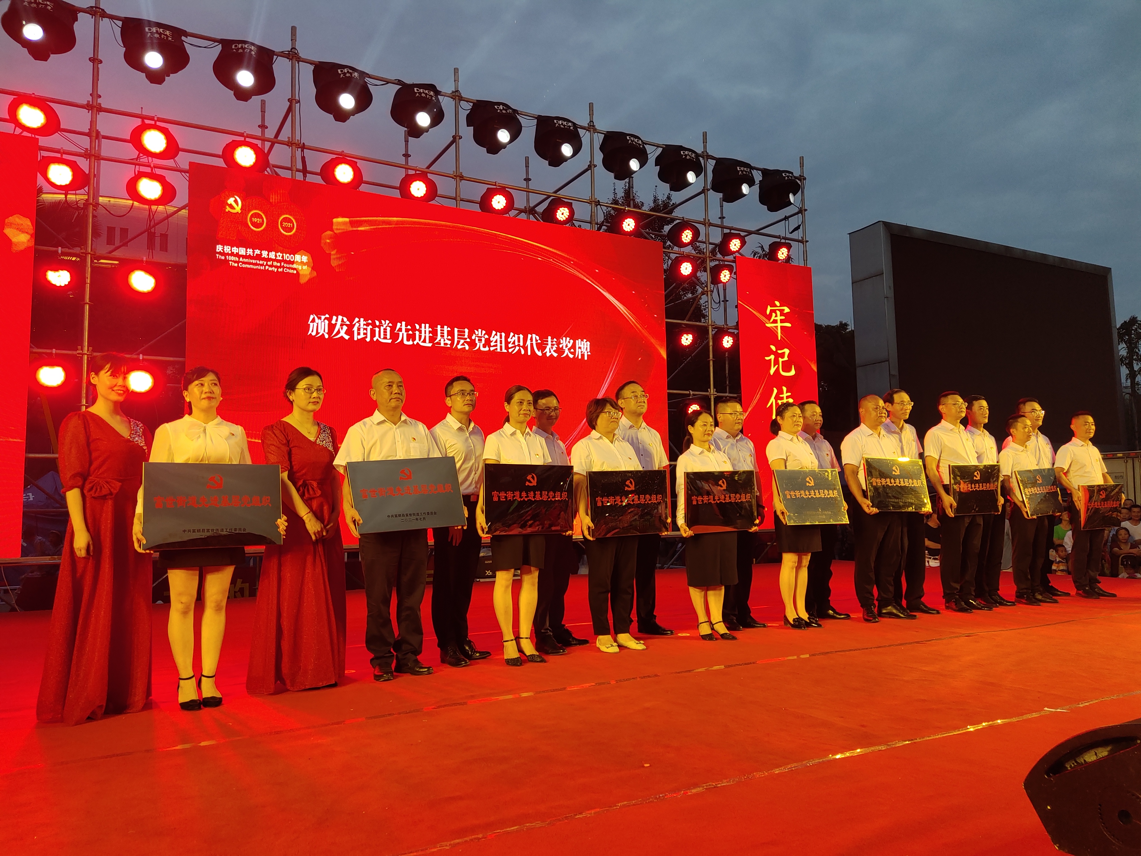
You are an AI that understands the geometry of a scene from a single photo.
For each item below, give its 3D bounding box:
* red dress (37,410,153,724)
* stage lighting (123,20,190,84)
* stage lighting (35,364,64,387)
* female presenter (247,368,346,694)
[{"bbox_3d":[-2.238,0.632,3.896,0.420,1.390,0.450,-5,-7,39],"label":"red dress"},{"bbox_3d":[-4.357,-3.941,8.653,0.620,0.570,0.550,2,-6,-29],"label":"stage lighting"},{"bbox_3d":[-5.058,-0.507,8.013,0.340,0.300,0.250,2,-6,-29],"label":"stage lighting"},{"bbox_3d":[-1.448,0.518,4.353,0.510,1.630,0.430,3,-6,-35],"label":"female presenter"}]

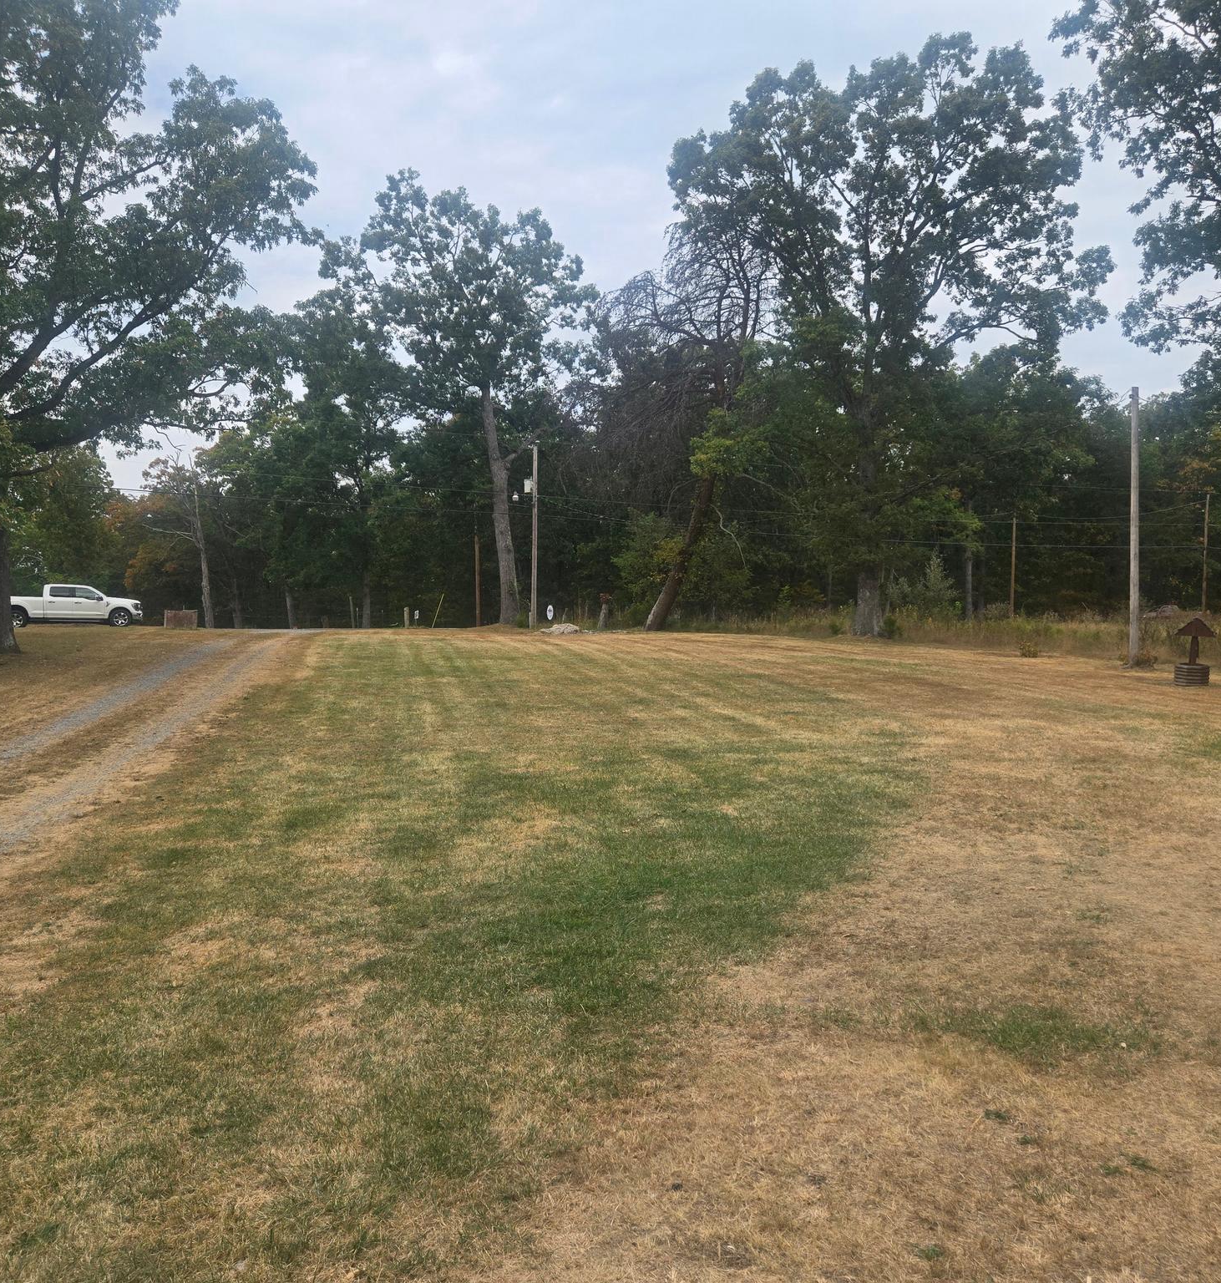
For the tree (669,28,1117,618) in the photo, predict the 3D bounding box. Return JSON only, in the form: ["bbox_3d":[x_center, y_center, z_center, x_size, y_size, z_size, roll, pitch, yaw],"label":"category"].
[{"bbox_3d":[11.111,-11.770,44.494,17.302,22.979,16.437,0,3,0],"label":"tree"}]

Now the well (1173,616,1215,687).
[{"bbox_3d":[12.126,0.209,23.568,0.840,1.443,0.800,2,3,32],"label":"well"}]

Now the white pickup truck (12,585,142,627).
[{"bbox_3d":[-23.224,-1.447,48.457,6.150,1.950,2.080,-1,3,-22],"label":"white pickup truck"}]

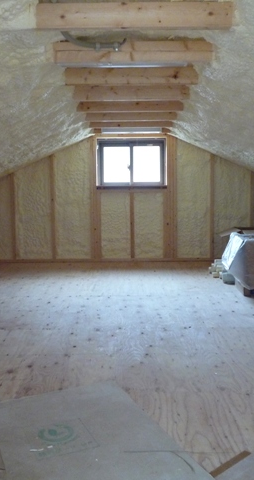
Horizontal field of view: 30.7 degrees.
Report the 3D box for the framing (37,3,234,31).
[{"bbox_3d":[0.032,-0.963,1.989,0.850,0.107,0.038,0,5,1],"label":"framing"}]

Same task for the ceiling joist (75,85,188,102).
[{"bbox_3d":[0.030,-0.986,3.103,0.780,0.100,0.042,0,6,0],"label":"ceiling joist"}]

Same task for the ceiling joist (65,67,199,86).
[{"bbox_3d":[0.033,-1.031,2.907,0.840,0.106,0.037,0,5,1],"label":"ceiling joist"}]

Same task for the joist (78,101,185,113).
[{"bbox_3d":[0.029,-1.032,3.556,0.800,0.098,0.042,0,6,0],"label":"joist"}]

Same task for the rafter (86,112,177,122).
[{"bbox_3d":[0.038,-1.080,4.009,0.800,0.095,0.042,0,6,0],"label":"rafter"}]

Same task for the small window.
[{"bbox_3d":[0.057,-0.875,5.267,0.780,0.565,0.090,0,6,0],"label":"small window"}]

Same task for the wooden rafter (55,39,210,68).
[{"bbox_3d":[0.031,-0.889,2.200,0.765,0.104,0.044,0,6,0],"label":"wooden rafter"}]

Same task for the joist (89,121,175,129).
[{"bbox_3d":[0.041,-1.128,4.461,0.810,0.090,0.042,0,6,0],"label":"joist"}]

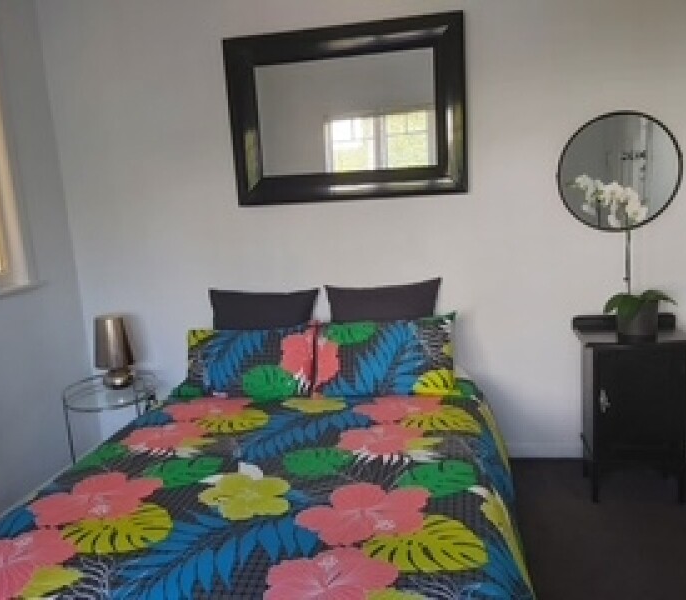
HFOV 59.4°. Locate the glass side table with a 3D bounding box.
[{"bbox_3d":[-1.218,0.711,3.241,0.465,0.525,0.465,-2,11,11],"label":"glass side table"}]

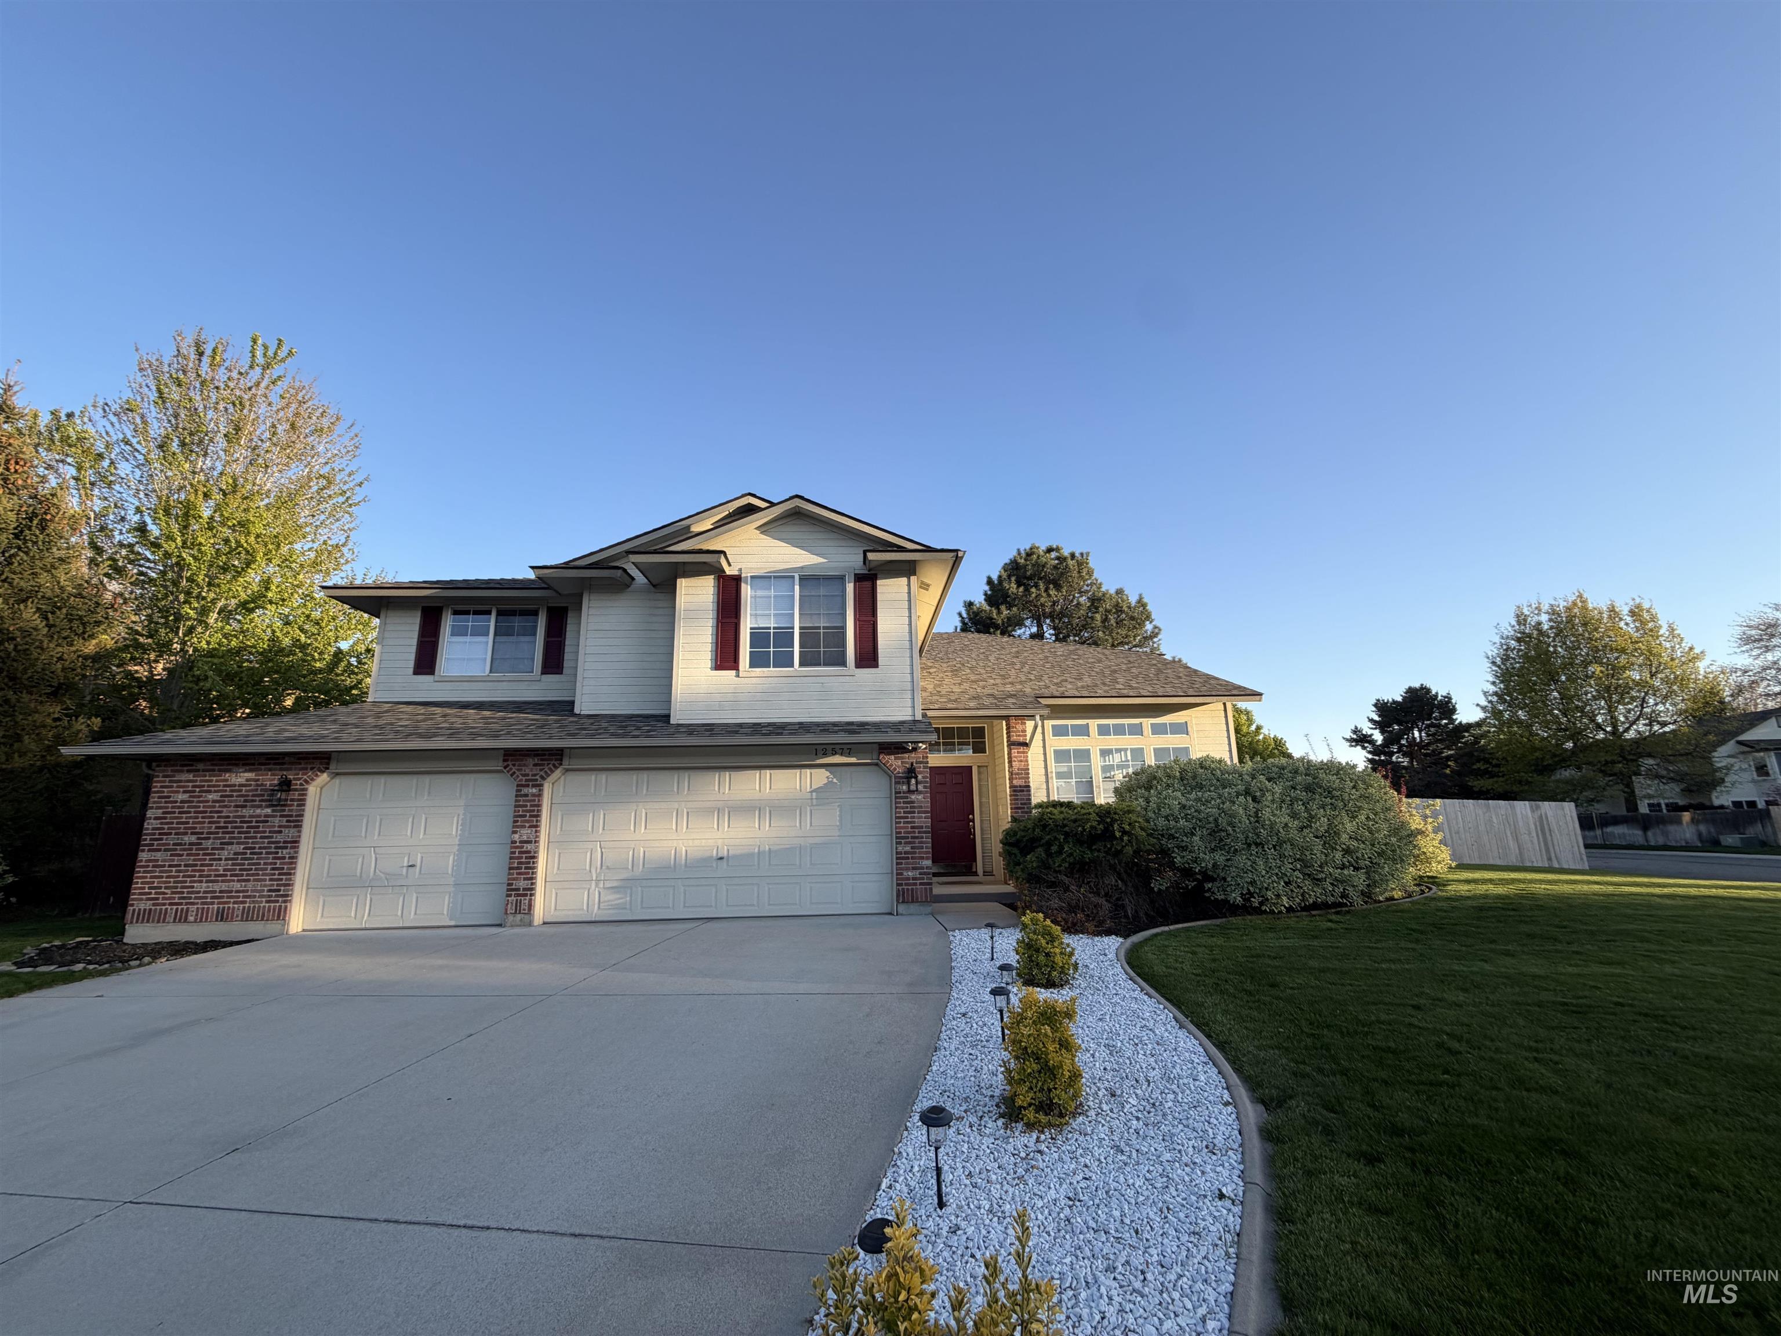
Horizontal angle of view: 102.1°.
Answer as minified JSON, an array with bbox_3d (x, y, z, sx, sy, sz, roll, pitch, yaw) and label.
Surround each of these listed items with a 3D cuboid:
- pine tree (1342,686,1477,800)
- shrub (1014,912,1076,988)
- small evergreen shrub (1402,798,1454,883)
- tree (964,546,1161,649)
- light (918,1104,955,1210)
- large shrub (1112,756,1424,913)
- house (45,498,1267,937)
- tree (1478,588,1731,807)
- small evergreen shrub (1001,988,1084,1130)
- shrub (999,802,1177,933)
[{"bbox_3d":[32.251,5.679,44.329,7.000,9.100,7.000,-1,-11,-3],"label":"pine tree"},{"bbox_3d":[1.359,2.453,6.321,0.540,0.575,0.520,-1,-11,-3],"label":"shrub"},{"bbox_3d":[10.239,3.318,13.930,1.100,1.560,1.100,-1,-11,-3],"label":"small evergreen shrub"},{"bbox_3d":[7.361,0.927,30.777,8.800,12.800,8.800,-1,-11,-3],"label":"tree"},{"bbox_3d":[0.185,1.917,2.818,0.140,0.360,0.140,-1,-11,-3],"label":"light"},{"bbox_3d":[5.853,2.562,11.415,4.600,2.150,2.800,-1,-11,-3],"label":"large shrub"},{"bbox_3d":[-2.537,1.157,16.683,17.900,7.200,13.000,-1,-11,-3],"label":"house"},{"bbox_3d":[35.748,2.315,35.974,9.000,12.600,9.000,-1,-11,-3],"label":"tree"},{"bbox_3d":[0.773,1.968,3.663,0.410,0.580,0.400,-1,-11,-3],"label":"small evergreen shrub"},{"bbox_3d":[2.530,2.549,9.419,2.200,1.500,2.000,-1,-11,-3],"label":"shrub"}]

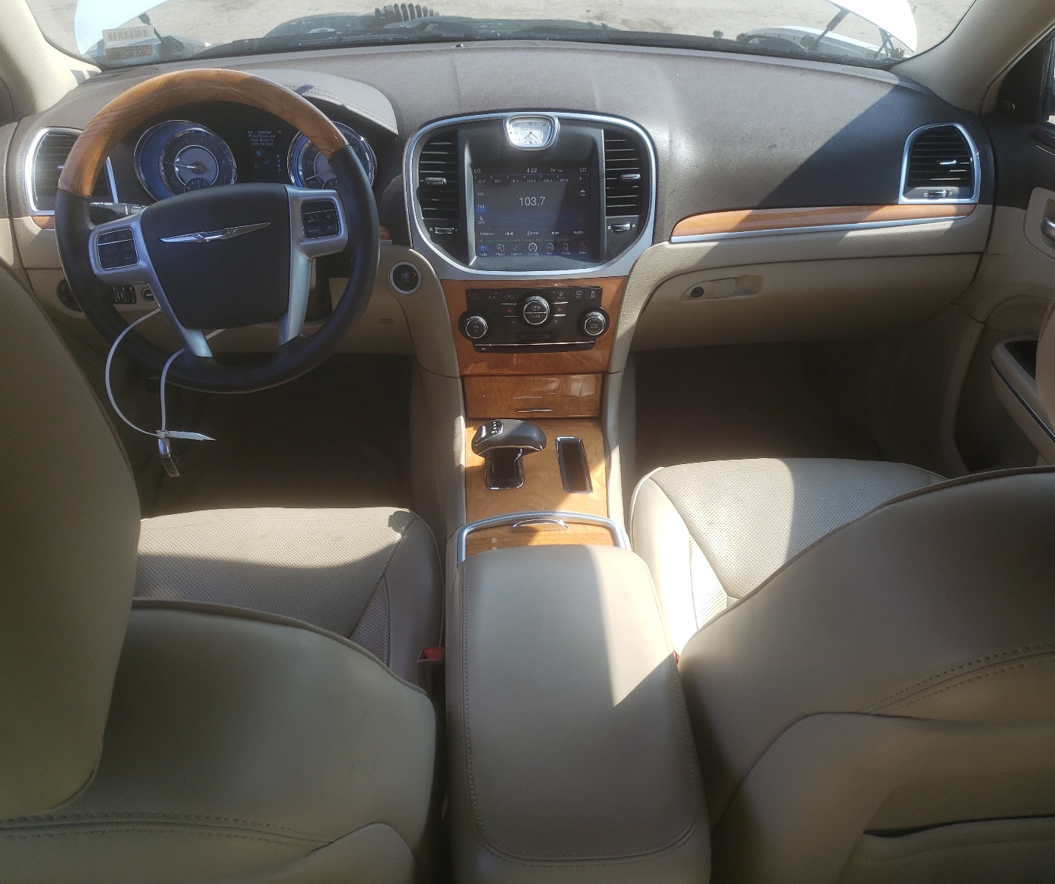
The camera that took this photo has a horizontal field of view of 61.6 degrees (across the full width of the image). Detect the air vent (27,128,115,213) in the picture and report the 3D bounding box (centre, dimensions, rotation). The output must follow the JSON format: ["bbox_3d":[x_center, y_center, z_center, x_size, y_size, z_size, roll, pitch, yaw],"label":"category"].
[{"bbox_3d":[-0.650,-0.384,1.265,0.122,0.122,0.035,-2,16,-5],"label":"air vent"}]

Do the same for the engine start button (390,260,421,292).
[{"bbox_3d":[-0.176,-0.240,1.285,0.046,0.046,0.015,6,22,7],"label":"engine start button"}]

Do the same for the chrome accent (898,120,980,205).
[{"bbox_3d":[0.639,-0.431,1.375,0.122,0.122,0.035,-2,16,-5],"label":"chrome accent"}]

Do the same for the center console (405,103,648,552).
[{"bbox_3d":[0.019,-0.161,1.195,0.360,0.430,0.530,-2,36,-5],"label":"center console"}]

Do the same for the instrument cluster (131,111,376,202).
[{"bbox_3d":[-0.391,-0.404,1.295,0.335,0.146,0.075,-2,16,-5],"label":"instrument cluster"}]

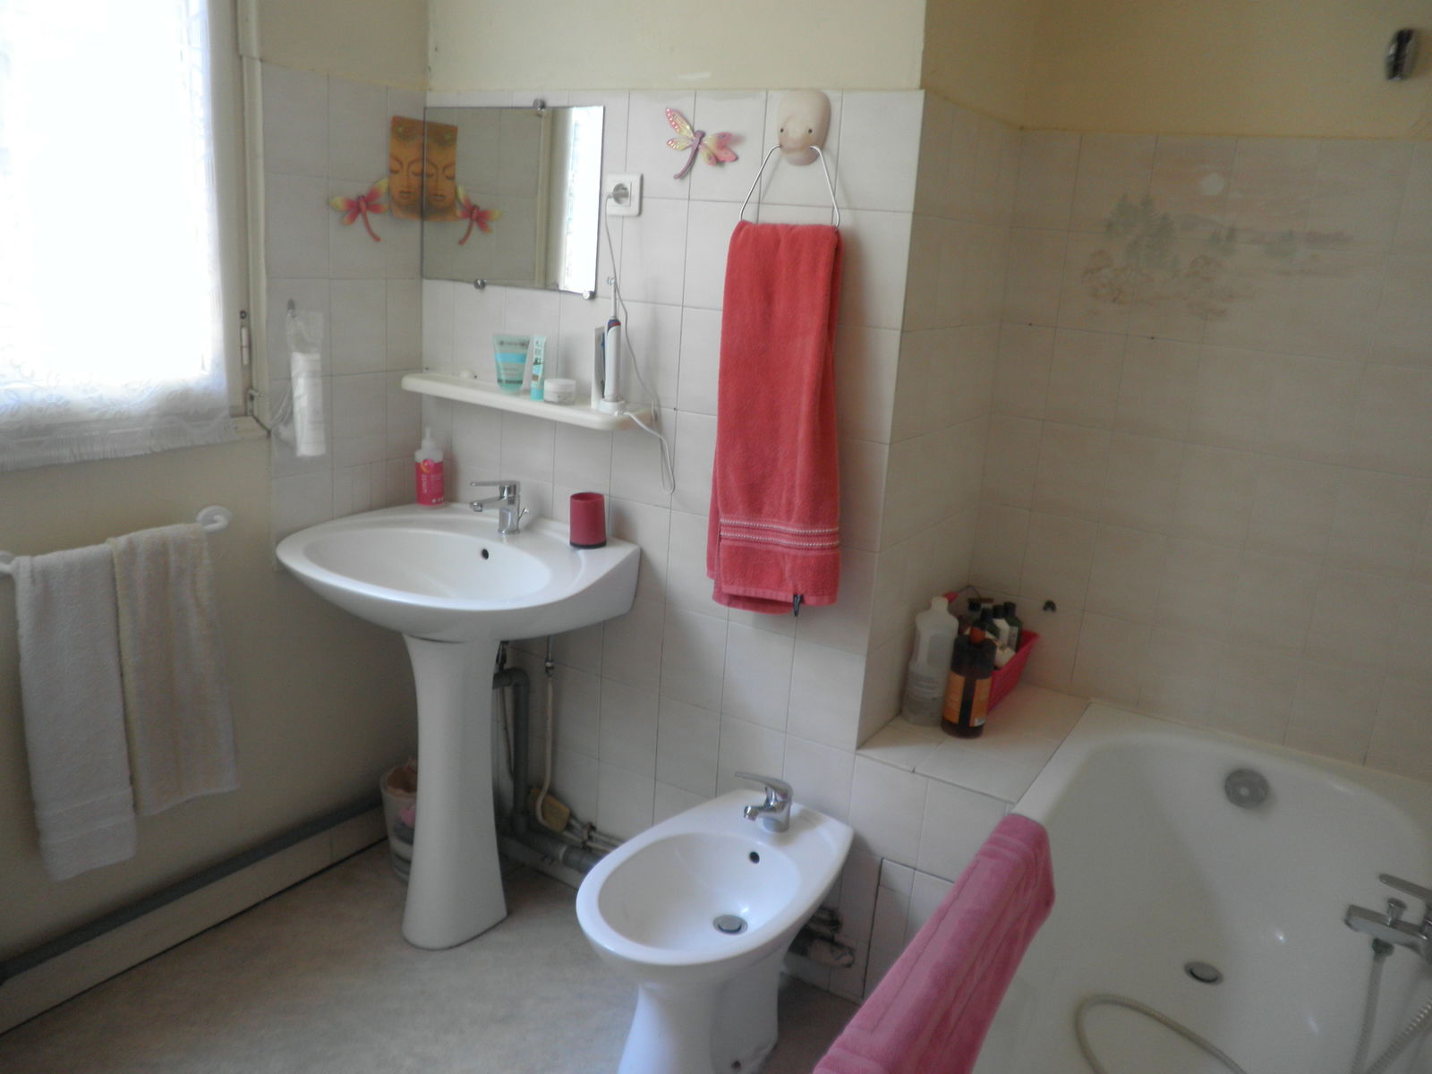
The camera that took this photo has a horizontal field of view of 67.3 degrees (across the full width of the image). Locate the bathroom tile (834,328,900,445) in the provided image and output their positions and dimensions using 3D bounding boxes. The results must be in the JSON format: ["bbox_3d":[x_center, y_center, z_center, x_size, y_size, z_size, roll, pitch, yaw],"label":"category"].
[{"bbox_3d":[0.253,-0.275,1.914,0.149,0.201,0.010,13,18,28],"label":"bathroom tile"}]

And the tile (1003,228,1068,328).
[{"bbox_3d":[0.679,-0.550,2.289,0.118,0.200,0.010,12,17,29],"label":"tile"}]

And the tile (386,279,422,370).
[{"bbox_3d":[-0.692,-0.466,2.379,0.010,0.201,0.099,13,18,31],"label":"tile"}]

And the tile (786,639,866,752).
[{"bbox_3d":[0.215,0.308,2.100,0.150,0.200,0.010,12,17,28],"label":"tile"}]

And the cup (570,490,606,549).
[{"bbox_3d":[-0.260,-0.033,2.209,0.074,0.101,0.074,1,15,-10],"label":"cup"}]

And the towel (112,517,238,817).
[{"bbox_3d":[-1.016,0.248,2.007,0.065,0.546,0.216,13,18,31],"label":"towel"}]

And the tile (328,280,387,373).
[{"bbox_3d":[-0.747,-0.439,2.247,0.010,0.200,0.151,12,17,29],"label":"tile"}]

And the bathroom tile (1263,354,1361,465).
[{"bbox_3d":[1.159,-0.248,2.081,0.150,0.200,0.010,12,17,28],"label":"bathroom tile"}]

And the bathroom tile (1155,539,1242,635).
[{"bbox_3d":[1.007,0.106,2.243,0.149,0.200,0.010,12,17,29],"label":"bathroom tile"}]

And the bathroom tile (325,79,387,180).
[{"bbox_3d":[-0.738,-0.835,2.205,0.010,0.191,0.148,12,17,28],"label":"bathroom tile"}]

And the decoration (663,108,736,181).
[{"bbox_3d":[-0.029,-0.729,1.997,0.153,0.130,0.025,12,17,28],"label":"decoration"}]

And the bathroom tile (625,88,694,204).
[{"bbox_3d":[-0.107,-0.737,2.027,0.149,0.194,0.010,12,17,29],"label":"bathroom tile"}]

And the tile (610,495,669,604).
[{"bbox_3d":[-0.158,0.026,2.232,0.149,0.201,0.010,13,18,28],"label":"tile"}]

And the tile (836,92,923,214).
[{"bbox_3d":[0.276,-0.651,1.811,0.149,0.194,0.010,12,17,29],"label":"tile"}]

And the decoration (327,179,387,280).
[{"bbox_3d":[-0.720,-0.621,2.190,0.020,0.190,0.151,12,17,29],"label":"decoration"}]

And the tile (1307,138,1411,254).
[{"bbox_3d":[1.169,-0.621,1.964,0.149,0.201,0.010,13,18,29],"label":"tile"}]

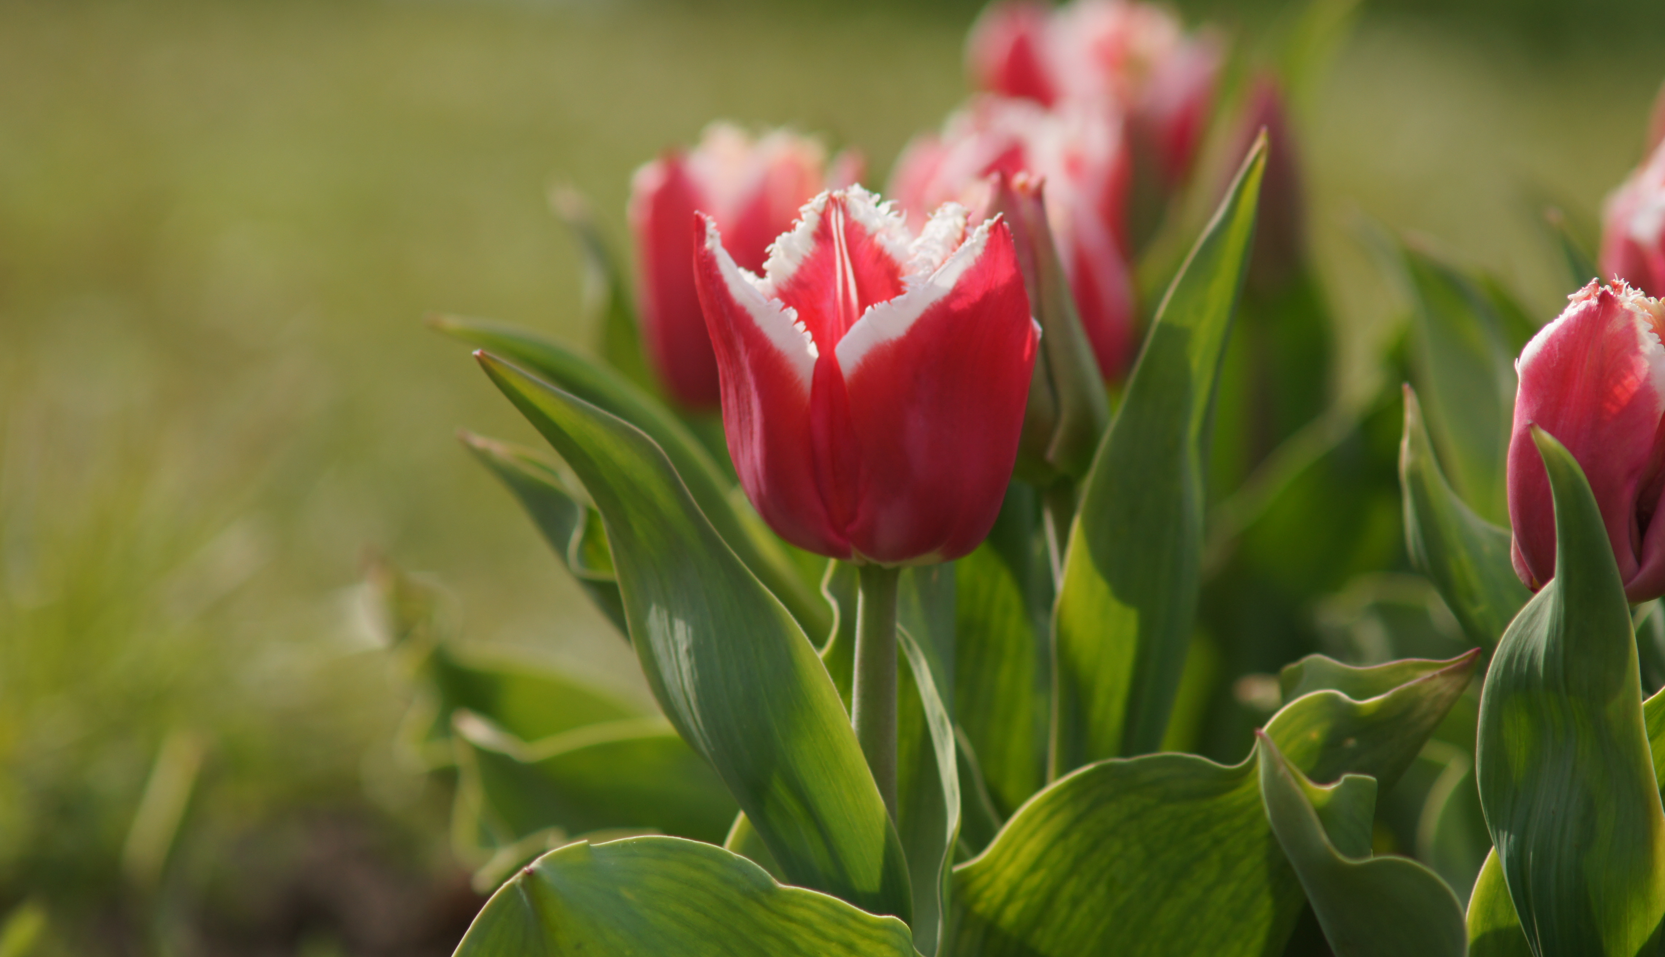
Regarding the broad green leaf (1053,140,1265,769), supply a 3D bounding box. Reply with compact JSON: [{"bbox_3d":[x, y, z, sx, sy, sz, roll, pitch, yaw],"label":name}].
[{"bbox_3d":[0.055,-0.003,2.460,0.036,0.110,0.022,0,4,0],"label":"broad green leaf"}]

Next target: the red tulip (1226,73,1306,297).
[{"bbox_3d":[0.091,-0.061,3.050,0.019,0.049,0.018,0,4,0],"label":"red tulip"}]

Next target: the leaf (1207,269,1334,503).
[{"bbox_3d":[0.082,-0.014,2.740,0.025,0.055,0.020,0,6,0],"label":"leaf"}]

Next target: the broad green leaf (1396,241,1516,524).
[{"bbox_3d":[0.118,-0.015,2.750,0.025,0.060,0.018,0,4,0],"label":"broad green leaf"}]

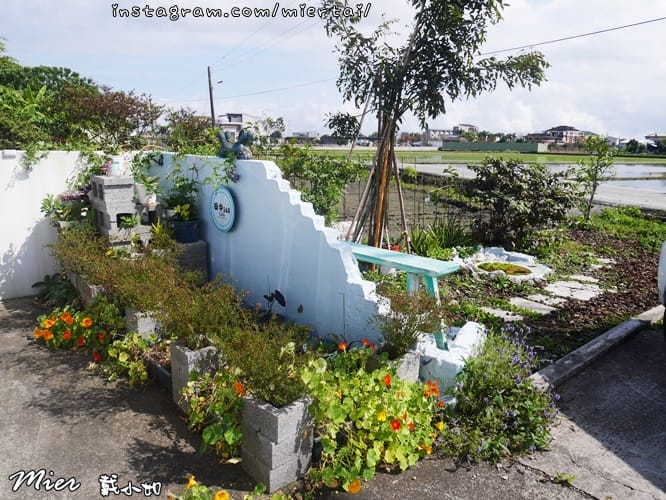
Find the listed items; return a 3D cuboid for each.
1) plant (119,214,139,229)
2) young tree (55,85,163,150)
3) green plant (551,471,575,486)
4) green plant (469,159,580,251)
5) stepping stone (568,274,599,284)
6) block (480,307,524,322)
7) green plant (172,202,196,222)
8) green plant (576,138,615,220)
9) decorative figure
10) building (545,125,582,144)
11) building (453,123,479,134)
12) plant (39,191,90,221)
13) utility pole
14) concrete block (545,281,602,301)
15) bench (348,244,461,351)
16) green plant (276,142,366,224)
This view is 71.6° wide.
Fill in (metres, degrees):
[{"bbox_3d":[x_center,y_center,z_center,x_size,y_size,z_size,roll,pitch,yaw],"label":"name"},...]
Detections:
[{"bbox_3d":[-1.814,-0.253,4.097,0.170,0.120,0.130,-6,14,-23],"label":"plant"},{"bbox_3d":[-3.983,-1.610,8.351,1.900,2.550,1.700,0,13,0],"label":"young tree"},{"bbox_3d":[1.085,1.073,2.184,0.105,0.055,0.080,0,13,0],"label":"green plant"},{"bbox_3d":[2.813,-0.701,6.820,1.518,1.293,1.273,5,14,22],"label":"green plant"},{"bbox_3d":[2.742,0.312,5.011,0.196,0.049,0.323,-9,15,-34],"label":"stepping stone"},{"bbox_3d":[1.469,0.550,3.960,0.176,0.059,0.362,-5,14,-23],"label":"block"},{"bbox_3d":[-1.506,-0.378,4.654,0.235,0.196,0.225,-4,13,-18],"label":"green plant"},{"bbox_3d":[5.017,-1.367,8.828,0.715,1.626,0.666,7,15,29],"label":"green plant"},{"bbox_3d":[-0.903,-0.977,4.277,0.294,0.294,0.245,-6,14,-23],"label":"decorative figure"},{"bbox_3d":[84.858,-41.417,170.047,12.500,9.300,10.500,6,14,25],"label":"building"},{"bbox_3d":[58.522,-49.909,204.009,11.000,11.000,9.000,4,13,15],"label":"building"},{"bbox_3d":[-2.543,-0.412,4.375,0.450,0.304,0.392,-7,15,-29],"label":"plant"},{"bbox_3d":[-10.530,-11.761,40.395,0.300,8.075,0.300,-3,13,1],"label":"utility pole"},{"bbox_3d":[2.520,0.419,4.812,0.546,0.060,0.475,-10,17,-39],"label":"concrete block"},{"bbox_3d":[0.469,0.277,3.593,0.350,0.485,1.120,-9,16,-34],"label":"bench"},{"bbox_3d":[-0.172,-0.950,6.914,1.371,1.391,1.077,0,13,0],"label":"green plant"}]

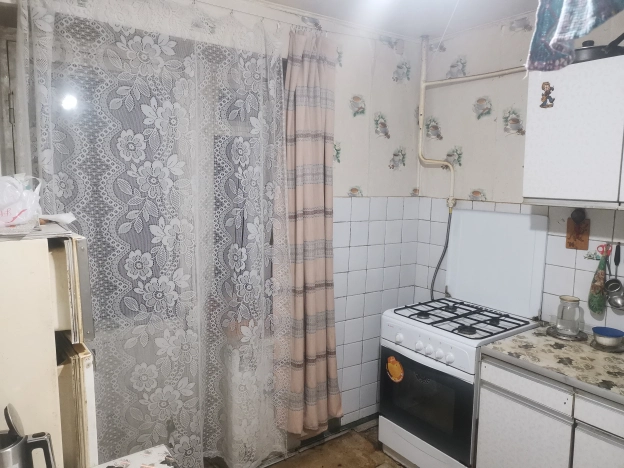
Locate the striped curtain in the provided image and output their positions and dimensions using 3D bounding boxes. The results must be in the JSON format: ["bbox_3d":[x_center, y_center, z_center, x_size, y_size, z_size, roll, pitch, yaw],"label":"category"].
[{"bbox_3d":[0.018,0.048,2.571,0.410,2.180,0.110,-3,8,-35],"label":"striped curtain"}]

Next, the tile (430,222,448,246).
[{"bbox_3d":[0.817,-0.004,2.990,0.010,0.149,0.152,-3,8,-35],"label":"tile"}]

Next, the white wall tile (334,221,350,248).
[{"bbox_3d":[0.157,0.003,2.745,0.148,0.149,0.010,-3,8,-35],"label":"white wall tile"}]

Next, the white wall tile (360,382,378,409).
[{"bbox_3d":[0.365,1.041,3.043,0.148,0.149,0.010,-3,8,-35],"label":"white wall tile"}]

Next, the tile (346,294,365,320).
[{"bbox_3d":[0.268,0.451,2.886,0.150,0.150,0.010,-3,8,-36],"label":"tile"}]

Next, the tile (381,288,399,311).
[{"bbox_3d":[0.510,0.436,3.071,0.151,0.150,0.010,-3,8,-37],"label":"tile"}]

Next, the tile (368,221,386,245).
[{"bbox_3d":[0.408,-0.005,2.943,0.150,0.150,0.008,-3,8,-36],"label":"tile"}]

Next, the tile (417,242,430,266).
[{"bbox_3d":[0.743,0.135,3.122,0.010,0.150,0.102,-3,8,-36],"label":"tile"}]

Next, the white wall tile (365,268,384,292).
[{"bbox_3d":[0.394,0.295,2.957,0.150,0.150,0.010,-3,8,-36],"label":"white wall tile"}]

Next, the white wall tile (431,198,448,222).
[{"bbox_3d":[0.828,-0.150,2.995,0.010,0.150,0.151,-3,8,-37],"label":"white wall tile"}]

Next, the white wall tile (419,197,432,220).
[{"bbox_3d":[0.748,-0.166,3.075,0.010,0.145,0.099,-3,8,-35],"label":"white wall tile"}]

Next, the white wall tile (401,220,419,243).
[{"bbox_3d":[0.654,-0.018,3.126,0.150,0.150,0.008,-3,8,-36],"label":"white wall tile"}]

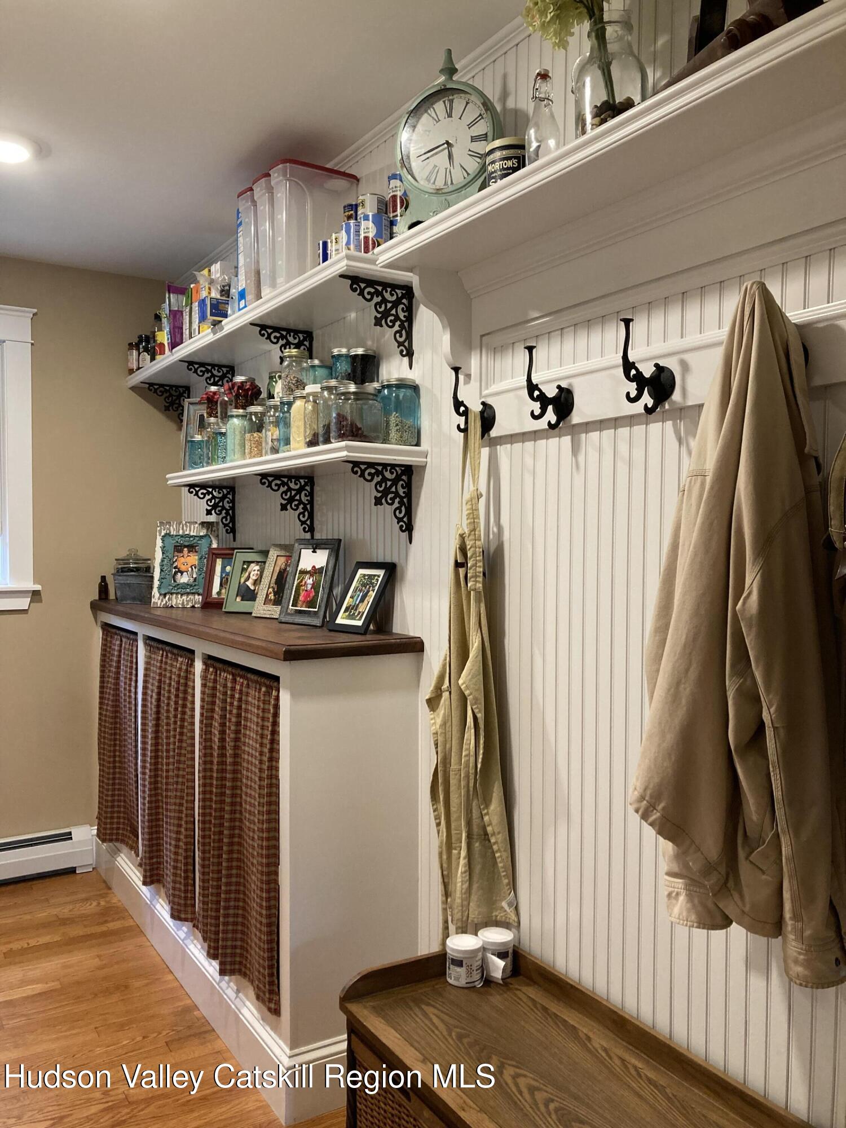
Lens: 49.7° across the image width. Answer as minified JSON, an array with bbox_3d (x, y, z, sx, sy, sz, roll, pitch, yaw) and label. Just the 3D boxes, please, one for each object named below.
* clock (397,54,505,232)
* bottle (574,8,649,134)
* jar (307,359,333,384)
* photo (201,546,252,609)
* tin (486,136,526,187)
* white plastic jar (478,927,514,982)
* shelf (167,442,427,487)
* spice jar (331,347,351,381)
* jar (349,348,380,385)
[{"bbox_3d":[0.059,-0.918,1.986,0.240,0.400,0.075,1,2,22],"label":"clock"},{"bbox_3d":[0.317,-0.799,1.544,0.122,0.257,0.122,0,2,0],"label":"bottle"},{"bbox_3d":[-0.312,-0.539,2.700,0.090,0.106,0.090,0,2,0],"label":"jar"},{"bbox_3d":[-0.685,0.054,3.227,0.170,0.221,0.025,1,-13,16],"label":"photo"},{"bbox_3d":[0.189,-0.813,1.915,0.109,0.112,0.109,0,2,0],"label":"tin"},{"bbox_3d":[0.161,0.860,2.010,0.078,0.085,0.078,1,1,5],"label":"white plastic jar"},{"bbox_3d":[-0.487,-0.298,2.928,0.236,0.042,1.506,-1,2,-32],"label":"shelf"},{"bbox_3d":[-0.207,-0.517,2.423,0.073,0.097,0.073,0,2,0],"label":"spice jar"},{"bbox_3d":[-0.156,-0.515,2.410,0.077,0.097,0.077,0,2,0],"label":"jar"}]

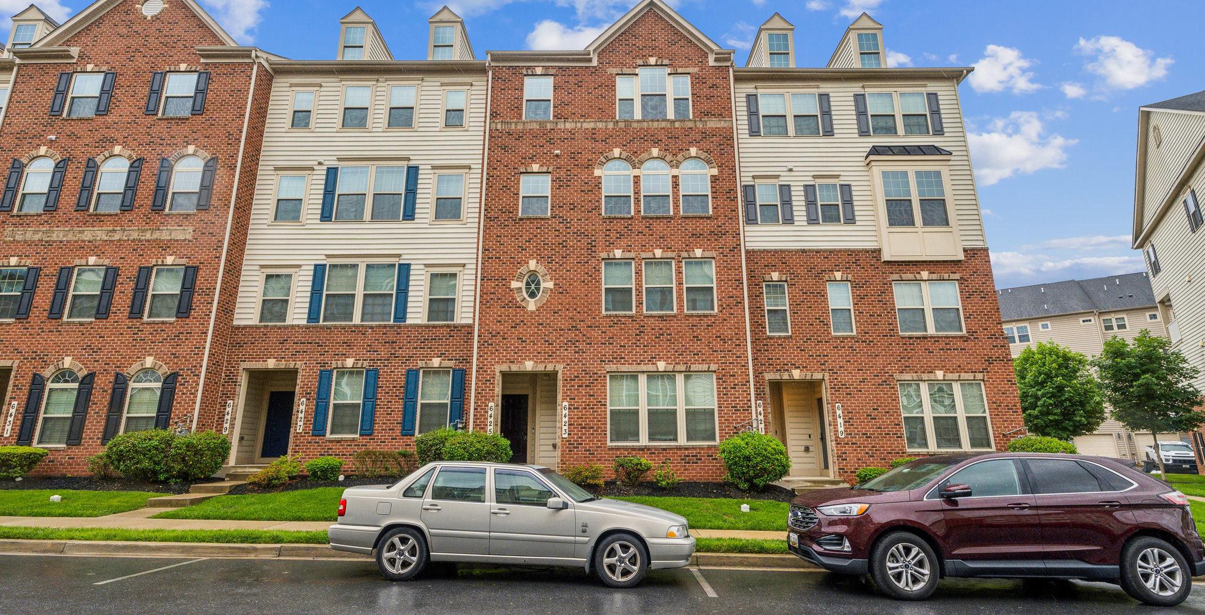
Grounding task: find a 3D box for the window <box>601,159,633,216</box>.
[{"bbox_3d":[0.454,-3.618,16.174,0.925,1.862,0.140,0,-14,0],"label":"window"}]

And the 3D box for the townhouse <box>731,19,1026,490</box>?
[{"bbox_3d":[7.949,-1.683,21.518,7.600,15.950,11.500,0,-14,0],"label":"townhouse"}]

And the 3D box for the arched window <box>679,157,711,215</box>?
[{"bbox_3d":[2.797,-3.642,16.194,0.967,1.864,0.140,0,-14,0],"label":"arched window"}]

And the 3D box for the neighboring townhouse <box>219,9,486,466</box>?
[{"bbox_3d":[-7.177,-1.859,21.476,7.050,15.850,11.500,0,-14,0],"label":"neighboring townhouse"}]

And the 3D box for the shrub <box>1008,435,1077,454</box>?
[{"bbox_3d":[11.371,3.955,13.715,1.683,1.335,1.500,0,-14,0],"label":"shrub"}]

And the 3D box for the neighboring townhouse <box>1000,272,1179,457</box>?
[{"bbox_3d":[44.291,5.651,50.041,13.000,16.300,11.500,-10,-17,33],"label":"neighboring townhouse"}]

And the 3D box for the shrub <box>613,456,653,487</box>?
[{"bbox_3d":[0.771,4.161,13.604,1.017,0.733,0.900,0,-14,0],"label":"shrub"}]

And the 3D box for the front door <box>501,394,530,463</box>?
[{"bbox_3d":[-2.611,3.537,15.428,0.915,2.040,0.080,0,-14,0],"label":"front door"}]

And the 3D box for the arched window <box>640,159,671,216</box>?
[{"bbox_3d":[1.631,-3.625,16.183,0.937,1.863,0.140,0,-14,0],"label":"arched window"}]

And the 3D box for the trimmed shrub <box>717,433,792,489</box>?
[{"bbox_3d":[3.749,3.795,13.248,1.796,1.378,1.650,0,-14,0],"label":"trimmed shrub"}]

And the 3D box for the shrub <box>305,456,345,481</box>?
[{"bbox_3d":[-7.179,4.169,13.867,1.021,0.608,0.900,0,-14,0],"label":"shrub"}]

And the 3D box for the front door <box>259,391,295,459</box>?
[{"bbox_3d":[-9.451,3.444,15.783,0.920,1.947,0.080,0,-14,0],"label":"front door"}]

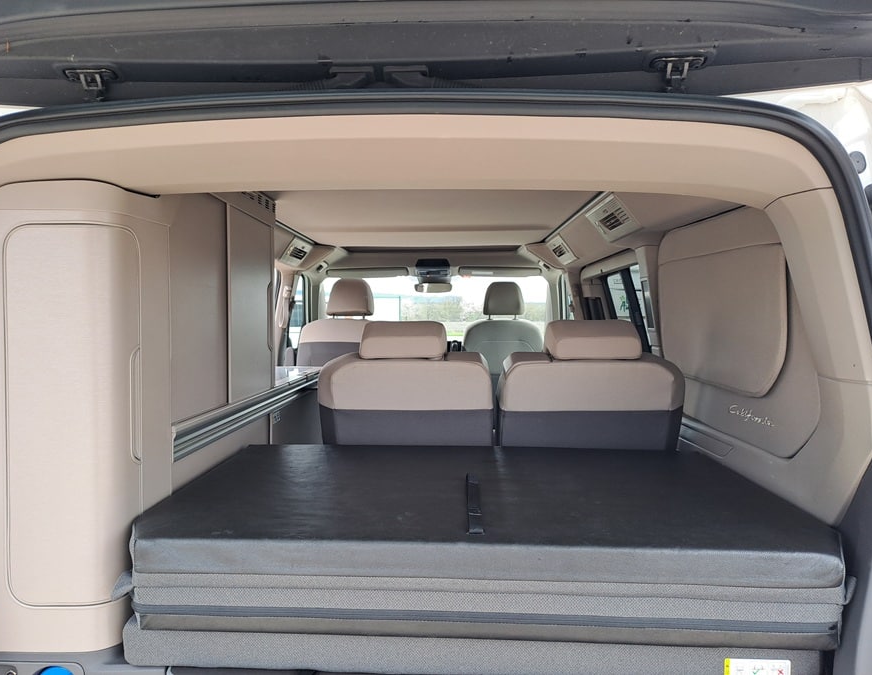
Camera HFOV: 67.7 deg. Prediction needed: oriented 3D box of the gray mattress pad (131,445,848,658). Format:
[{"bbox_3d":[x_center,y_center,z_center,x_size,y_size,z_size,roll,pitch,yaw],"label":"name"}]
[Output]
[{"bbox_3d":[0.066,0.358,1.220,1.030,0.175,0.640,0,2,2],"label":"gray mattress pad"}]

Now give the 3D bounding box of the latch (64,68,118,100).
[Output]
[{"bbox_3d":[-0.452,-0.331,0.850,0.068,0.040,0.036,0,2,2],"label":"latch"}]

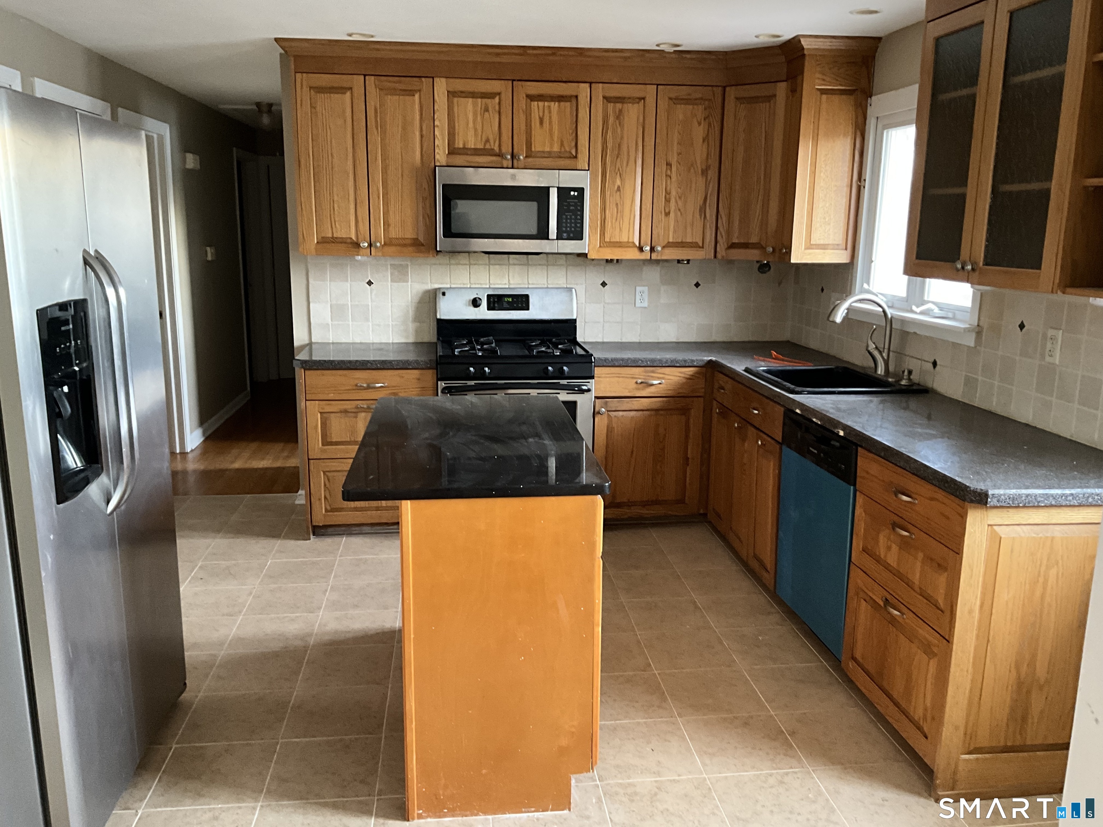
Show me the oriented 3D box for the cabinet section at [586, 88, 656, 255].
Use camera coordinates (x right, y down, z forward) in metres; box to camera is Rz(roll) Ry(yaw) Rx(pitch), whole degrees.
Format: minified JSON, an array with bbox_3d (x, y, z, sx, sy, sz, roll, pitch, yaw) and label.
[{"bbox_3d":[0.340,-1.255,4.862,0.331,0.859,0.320,-1,12,-6],"label":"cabinet section"}]

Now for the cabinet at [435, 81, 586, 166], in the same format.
[{"bbox_3d":[-0.207,-1.466,4.743,0.767,0.417,0.326,-1,12,-6],"label":"cabinet"}]

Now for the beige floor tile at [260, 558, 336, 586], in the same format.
[{"bbox_3d":[-1.127,0.713,4.128,0.305,0.010,0.305,-1,12,-6],"label":"beige floor tile"}]

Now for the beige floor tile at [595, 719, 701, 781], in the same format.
[{"bbox_3d":[0.268,1.002,2.748,0.305,0.010,0.305,-1,12,-6],"label":"beige floor tile"}]

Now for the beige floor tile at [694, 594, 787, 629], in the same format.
[{"bbox_3d":[0.778,0.808,3.733,0.305,0.010,0.305,-1,12,-6],"label":"beige floor tile"}]

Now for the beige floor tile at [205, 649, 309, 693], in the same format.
[{"bbox_3d":[-1.046,0.922,3.304,0.311,0.010,0.311,-1,12,-6],"label":"beige floor tile"}]

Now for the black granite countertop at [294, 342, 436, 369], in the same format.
[{"bbox_3d":[-0.911,-0.296,4.664,0.662,0.042,0.647,-1,12,-6],"label":"black granite countertop"}]

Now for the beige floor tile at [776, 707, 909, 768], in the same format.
[{"bbox_3d":[0.878,0.991,2.815,0.305,0.010,0.305,-1,12,-6],"label":"beige floor tile"}]

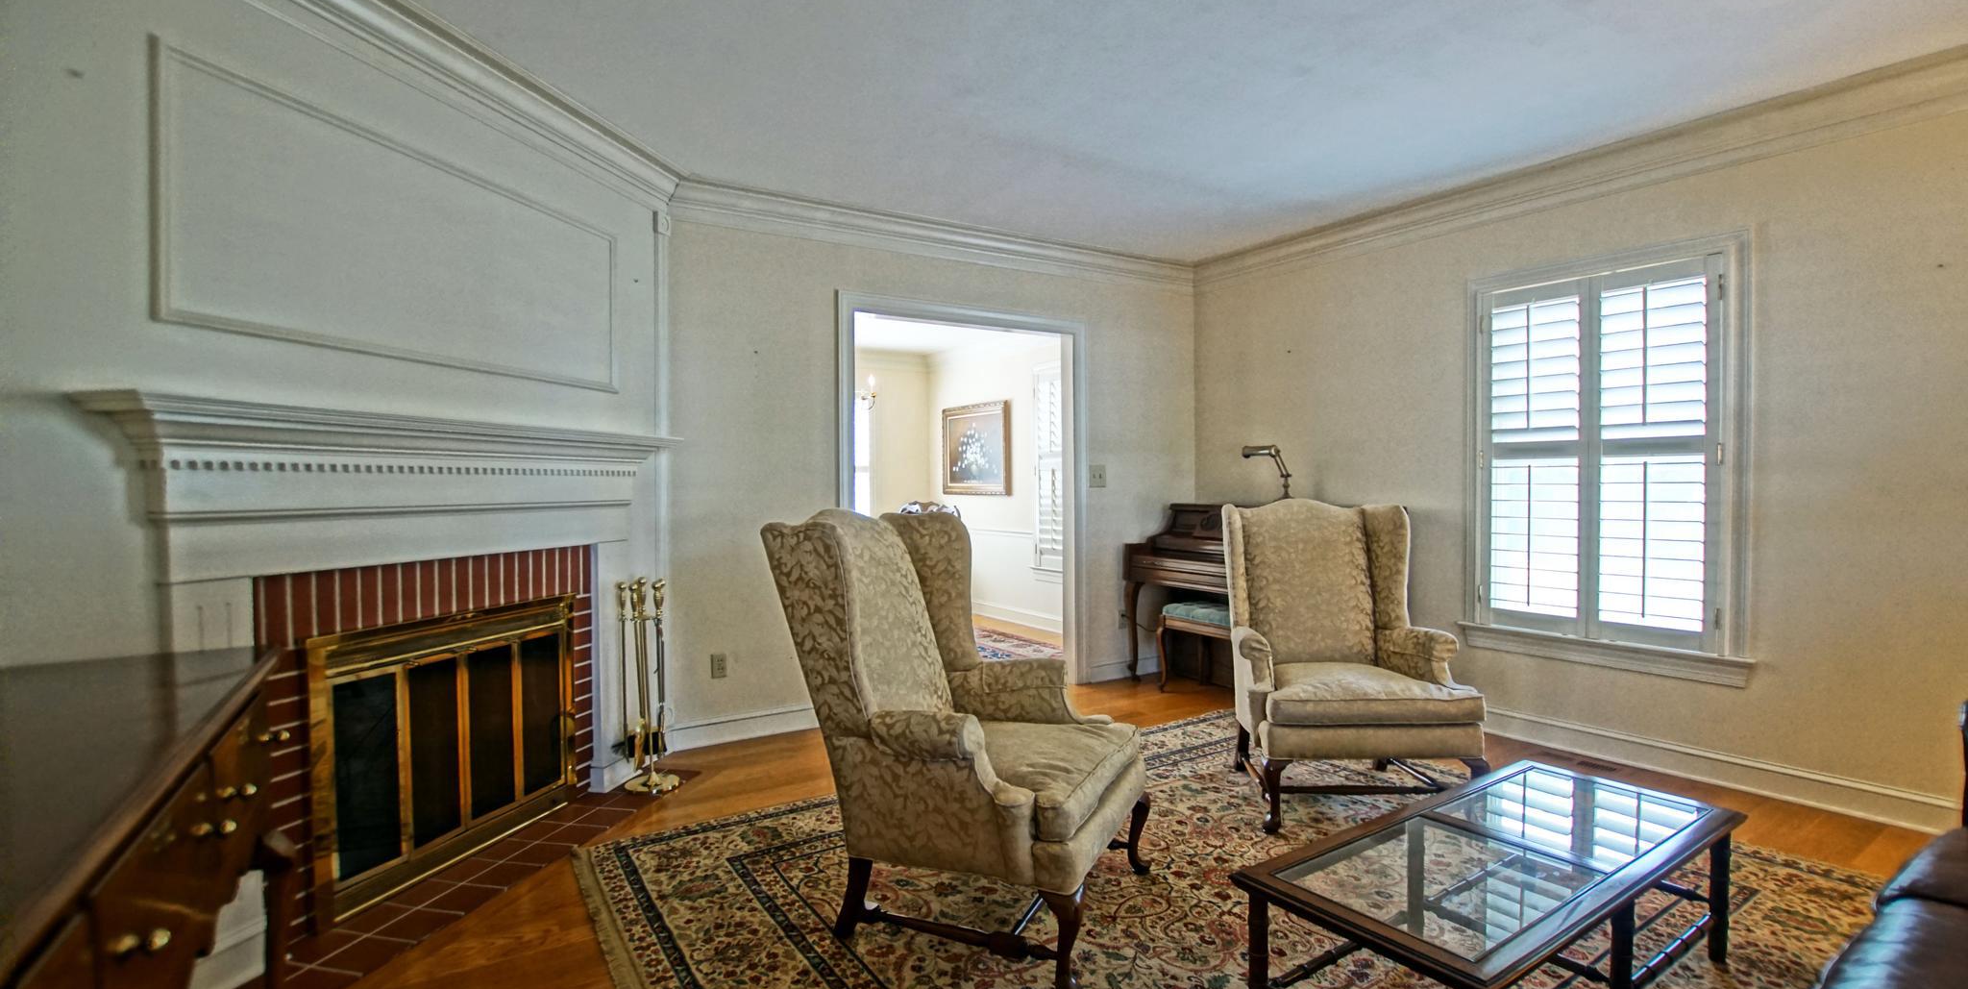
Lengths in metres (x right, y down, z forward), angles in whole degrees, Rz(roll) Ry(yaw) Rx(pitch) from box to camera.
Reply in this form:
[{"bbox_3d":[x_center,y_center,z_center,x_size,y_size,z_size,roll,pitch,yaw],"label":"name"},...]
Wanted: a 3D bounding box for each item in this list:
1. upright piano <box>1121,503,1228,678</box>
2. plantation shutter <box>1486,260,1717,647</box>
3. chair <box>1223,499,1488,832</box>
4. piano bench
[{"bbox_3d":[1.503,0.605,4.599,0.666,1.077,1.392,0,1,-35],"label":"upright piano"},{"bbox_3d":[2.654,-0.164,3.620,0.059,1.597,0.908,0,1,-35],"label":"plantation shutter"},{"bbox_3d":[1.352,0.595,3.214,0.785,1.125,0.892,0,1,1],"label":"chair"},{"bbox_3d":[1.387,0.897,4.566,0.387,0.494,0.773,0,1,-35],"label":"piano bench"}]

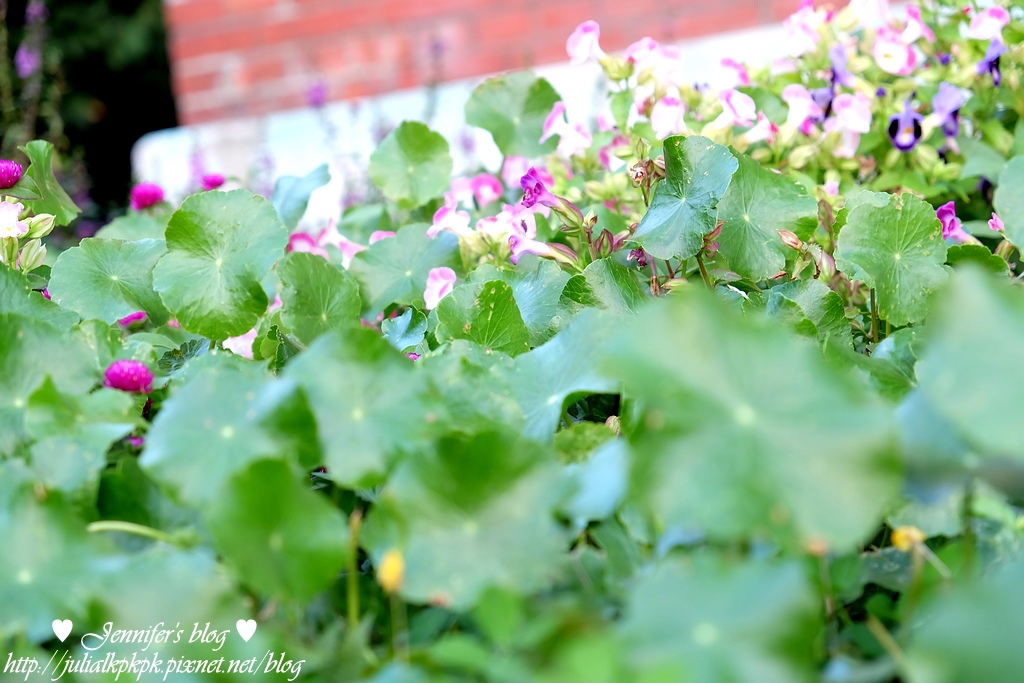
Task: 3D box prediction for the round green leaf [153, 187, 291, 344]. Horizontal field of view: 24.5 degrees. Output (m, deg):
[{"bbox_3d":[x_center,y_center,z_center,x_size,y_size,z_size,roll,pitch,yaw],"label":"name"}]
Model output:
[{"bbox_3d":[-0.165,-0.044,1.340,0.077,0.090,0.025,-5,-20,-4],"label":"round green leaf"}]

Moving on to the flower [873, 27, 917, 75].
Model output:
[{"bbox_3d":[0.240,-0.182,1.480,0.027,0.028,0.022,-2,8,12],"label":"flower"}]

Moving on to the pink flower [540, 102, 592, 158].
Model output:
[{"bbox_3d":[0.037,-0.145,1.620,0.030,0.036,0.029,9,18,44],"label":"pink flower"}]

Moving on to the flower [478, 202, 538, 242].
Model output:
[{"bbox_3d":[-0.002,-0.076,1.510,0.036,0.025,0.028,-5,-5,-6],"label":"flower"}]

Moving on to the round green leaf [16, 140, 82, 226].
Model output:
[{"bbox_3d":[-0.296,-0.101,1.510,0.042,0.054,0.030,6,-17,34],"label":"round green leaf"}]

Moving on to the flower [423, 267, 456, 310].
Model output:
[{"bbox_3d":[-0.043,-0.031,1.400,0.023,0.027,0.022,-1,-9,18],"label":"flower"}]

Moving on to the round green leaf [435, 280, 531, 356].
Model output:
[{"bbox_3d":[-0.015,-0.010,1.260,0.052,0.054,0.022,-5,-24,-2],"label":"round green leaf"}]

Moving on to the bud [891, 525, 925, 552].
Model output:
[{"bbox_3d":[0.176,0.088,1.050,0.013,0.011,0.013,-17,19,-41],"label":"bud"}]

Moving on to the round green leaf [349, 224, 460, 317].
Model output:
[{"bbox_3d":[-0.072,-0.048,1.580,0.073,0.064,0.022,-3,-30,1],"label":"round green leaf"}]

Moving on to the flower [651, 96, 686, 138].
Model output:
[{"bbox_3d":[0.108,-0.155,1.630,0.025,0.029,0.024,1,14,20],"label":"flower"}]

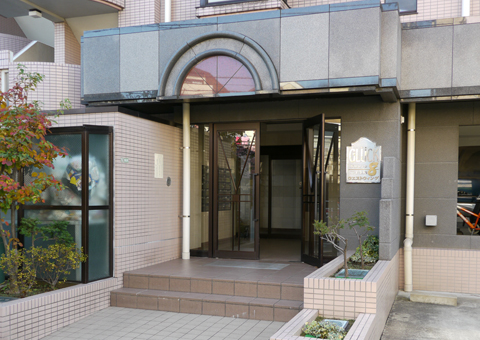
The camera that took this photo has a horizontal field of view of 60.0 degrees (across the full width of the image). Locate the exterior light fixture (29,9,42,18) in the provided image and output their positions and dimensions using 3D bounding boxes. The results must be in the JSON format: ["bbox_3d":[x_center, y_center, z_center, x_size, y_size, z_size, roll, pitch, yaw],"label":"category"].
[{"bbox_3d":[-3.680,-2.810,7.500,0.180,0.110,0.180,0,-2,16],"label":"exterior light fixture"}]

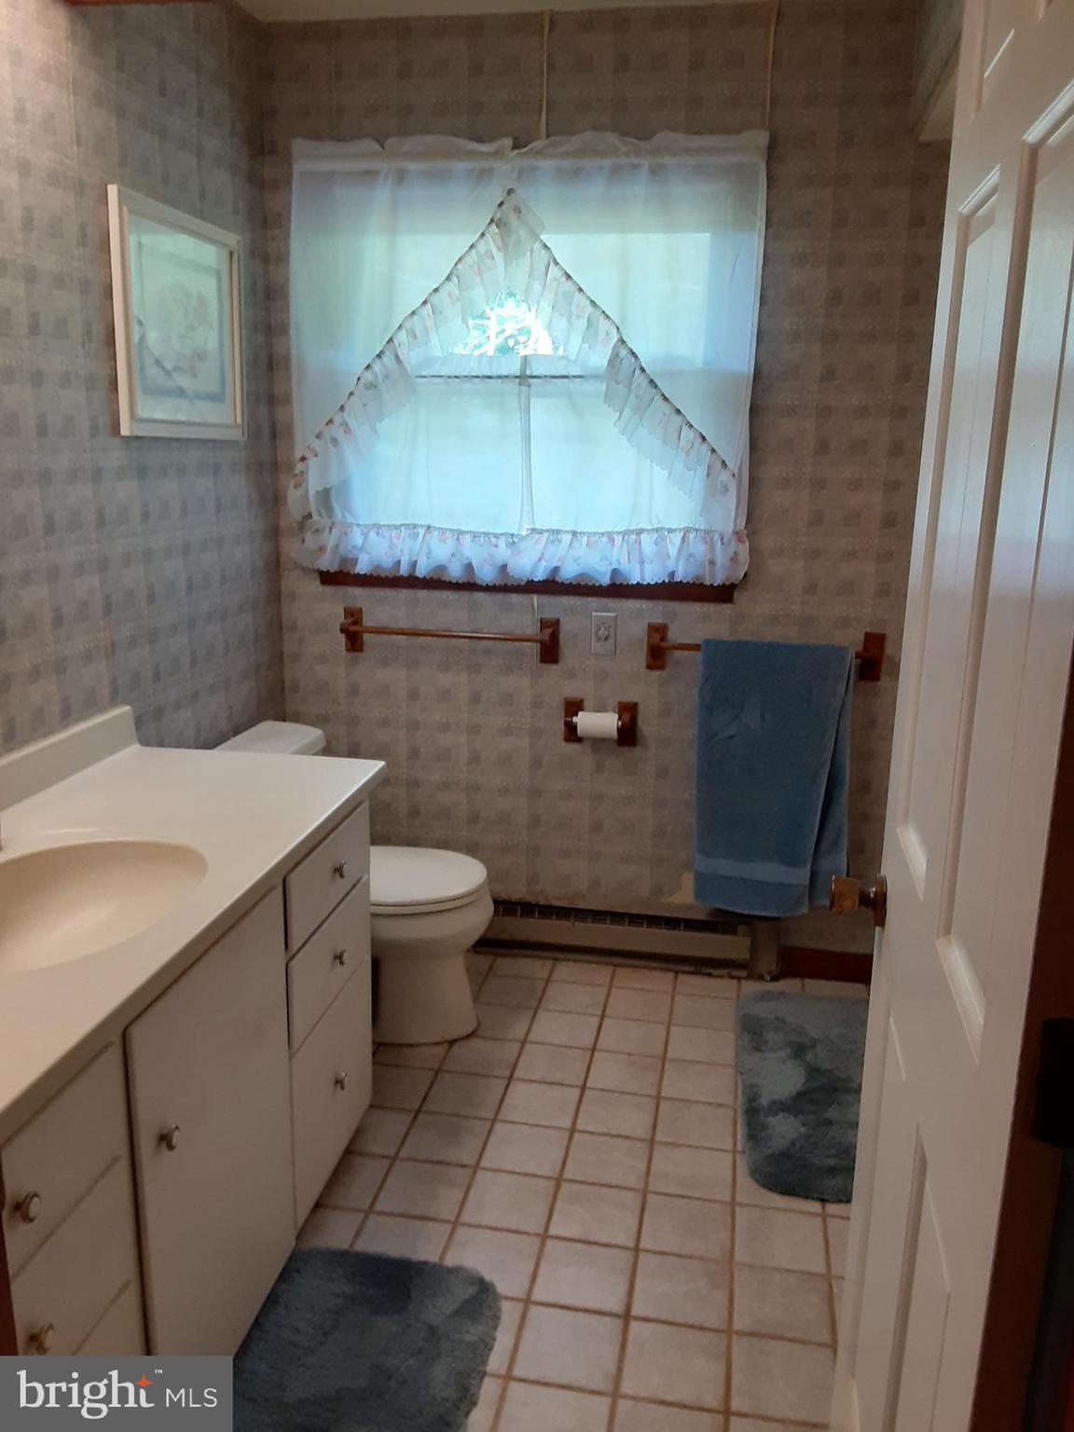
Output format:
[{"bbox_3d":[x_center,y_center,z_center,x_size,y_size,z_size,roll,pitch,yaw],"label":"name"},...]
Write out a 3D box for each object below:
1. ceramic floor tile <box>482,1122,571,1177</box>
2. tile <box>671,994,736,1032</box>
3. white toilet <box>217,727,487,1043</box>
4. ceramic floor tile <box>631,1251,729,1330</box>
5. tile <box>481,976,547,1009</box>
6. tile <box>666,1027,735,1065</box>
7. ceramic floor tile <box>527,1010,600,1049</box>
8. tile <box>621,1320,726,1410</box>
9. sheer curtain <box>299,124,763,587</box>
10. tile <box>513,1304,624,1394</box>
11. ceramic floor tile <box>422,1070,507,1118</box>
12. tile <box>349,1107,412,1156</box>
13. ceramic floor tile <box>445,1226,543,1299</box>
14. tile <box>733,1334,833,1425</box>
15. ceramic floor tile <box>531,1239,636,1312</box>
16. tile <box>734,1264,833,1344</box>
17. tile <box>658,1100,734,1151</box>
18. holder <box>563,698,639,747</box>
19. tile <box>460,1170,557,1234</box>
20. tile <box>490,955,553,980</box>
[{"bbox_3d":[-0.022,0.921,2.361,0.163,0.010,0.157,4,14,10],"label":"ceramic floor tile"},{"bbox_3d":[0.439,0.783,2.935,0.162,0.010,0.162,4,13,10],"label":"tile"},{"bbox_3d":[-0.448,0.431,2.810,0.690,0.695,0.500,4,13,10],"label":"white toilet"},{"bbox_3d":[0.253,1.005,1.951,0.162,0.010,0.162,4,13,10],"label":"ceramic floor tile"},{"bbox_3d":[-0.066,0.752,3.023,0.162,0.010,0.162,4,13,10],"label":"tile"},{"bbox_3d":[0.396,0.795,2.684,0.156,0.010,0.156,3,13,10],"label":"tile"},{"bbox_3d":[0.070,0.775,2.742,0.156,0.010,0.156,3,13,10],"label":"ceramic floor tile"},{"bbox_3d":[0.215,1.013,1.740,0.156,0.010,0.156,3,13,10],"label":"tile"},{"bbox_3d":[-0.059,-0.881,2.834,1.203,1.060,0.100,4,14,10],"label":"sheer curtain"},{"bbox_3d":[0.054,1.031,1.816,0.162,0.010,0.162,4,13,10],"label":"tile"},{"bbox_3d":[-0.161,0.870,2.551,0.163,0.010,0.157,4,14,10],"label":"ceramic floor tile"},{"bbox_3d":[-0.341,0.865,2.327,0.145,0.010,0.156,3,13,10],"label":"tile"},{"bbox_3d":[-0.084,1.000,2.043,0.163,0.010,0.157,4,14,10],"label":"ceramic floor tile"},{"bbox_3d":[0.379,1.023,1.710,0.156,0.010,0.156,3,13,10],"label":"tile"},{"bbox_3d":[0.082,0.967,1.926,0.156,0.010,0.156,3,13,10],"label":"ceramic floor tile"},{"bbox_3d":[0.411,0.994,1.882,0.158,0.010,0.158,3,13,10],"label":"tile"},{"bbox_3d":[0.338,0.875,2.392,0.158,0.010,0.158,3,13,10],"label":"tile"},{"bbox_3d":[0.166,0.029,3.054,0.205,0.125,0.090,4,13,10],"label":"holder"},{"bbox_3d":[-0.051,0.921,2.112,0.156,0.010,0.156,3,13,10],"label":"tile"},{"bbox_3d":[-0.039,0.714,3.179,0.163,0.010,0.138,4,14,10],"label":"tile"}]

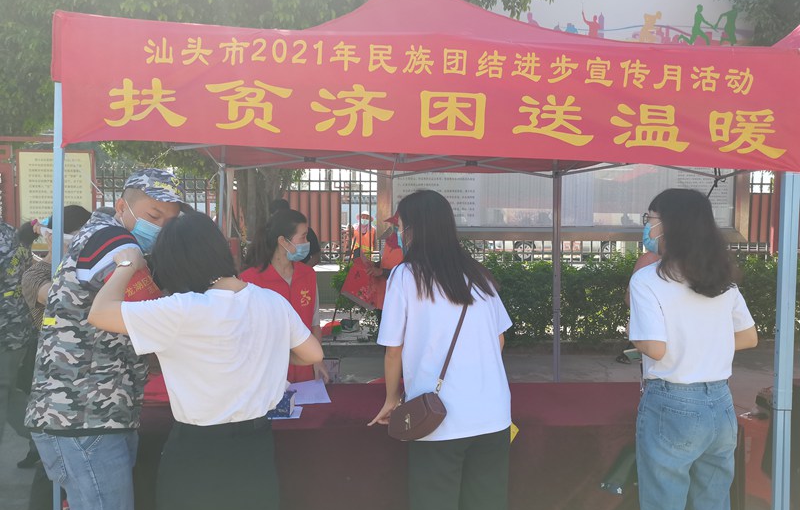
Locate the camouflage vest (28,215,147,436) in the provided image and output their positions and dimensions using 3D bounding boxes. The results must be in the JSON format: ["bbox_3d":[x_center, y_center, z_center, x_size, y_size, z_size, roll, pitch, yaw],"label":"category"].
[{"bbox_3d":[-1.000,0.205,1.920,0.360,0.700,0.480,7,-1,-26],"label":"camouflage vest"}]

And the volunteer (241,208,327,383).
[{"bbox_3d":[-0.545,0.590,2.820,0.480,1.600,0.360,-1,2,-27],"label":"volunteer"}]

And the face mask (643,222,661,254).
[{"bbox_3d":[0.905,-0.060,2.130,0.085,0.115,0.130,1,2,37],"label":"face mask"}]

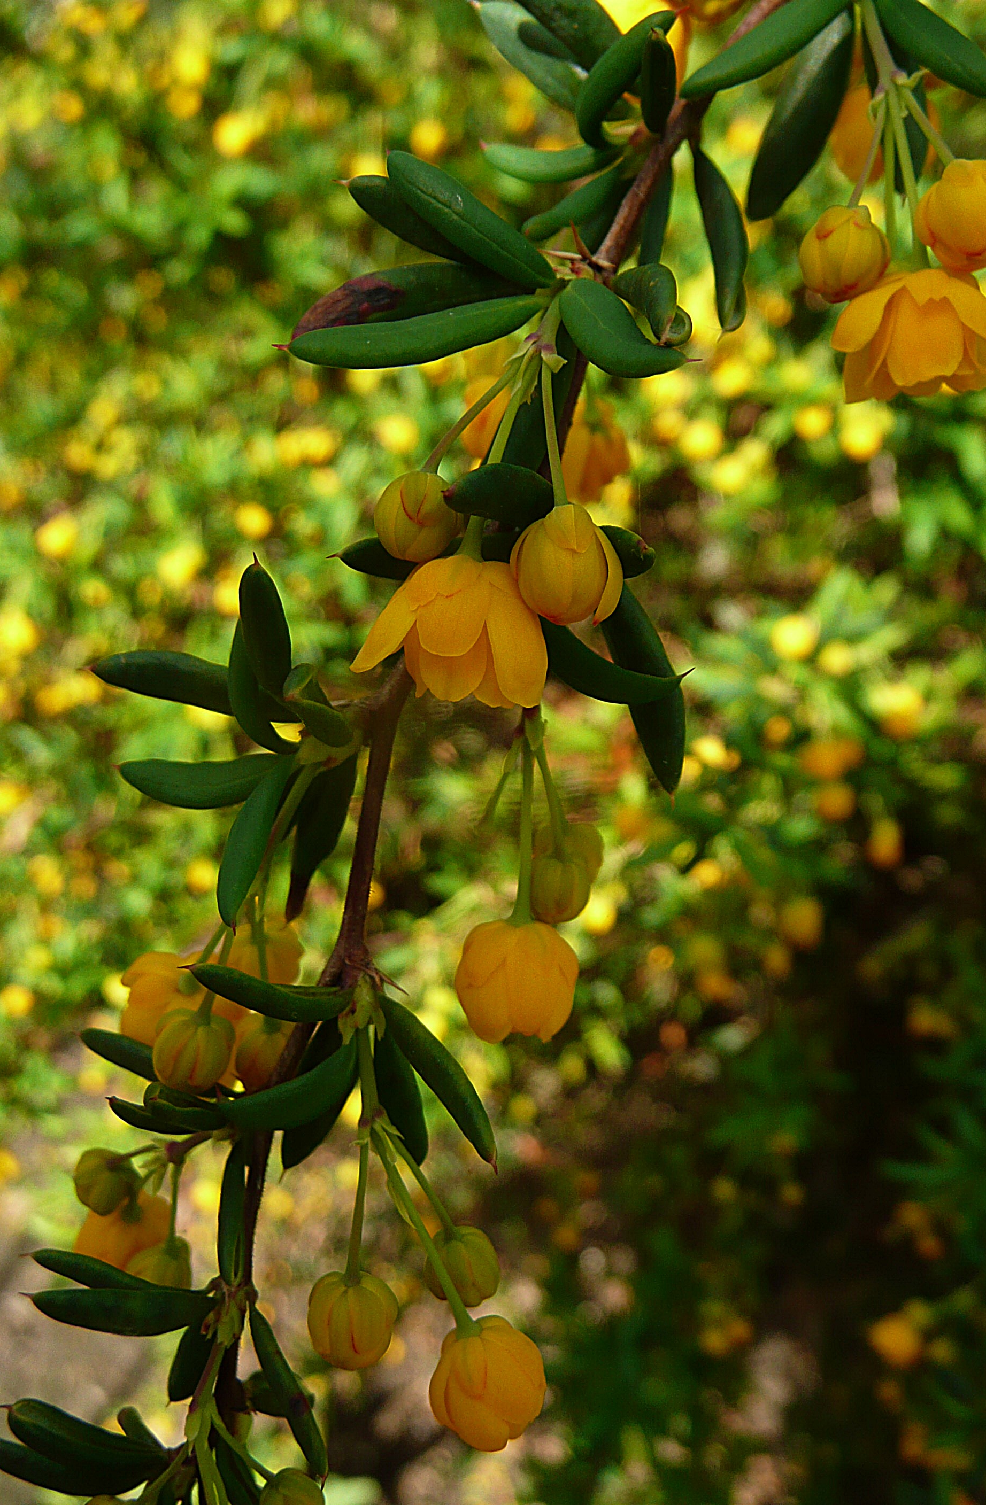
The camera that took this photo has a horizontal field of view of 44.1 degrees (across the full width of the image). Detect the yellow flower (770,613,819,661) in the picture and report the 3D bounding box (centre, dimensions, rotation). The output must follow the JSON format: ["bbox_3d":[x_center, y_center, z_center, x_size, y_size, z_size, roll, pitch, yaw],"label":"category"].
[{"bbox_3d":[0.143,-0.055,0.580,0.022,0.021,0.022,0,18,0],"label":"yellow flower"}]

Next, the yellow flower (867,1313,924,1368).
[{"bbox_3d":[0.192,0.280,0.580,0.025,0.025,0.025,0,18,0],"label":"yellow flower"}]

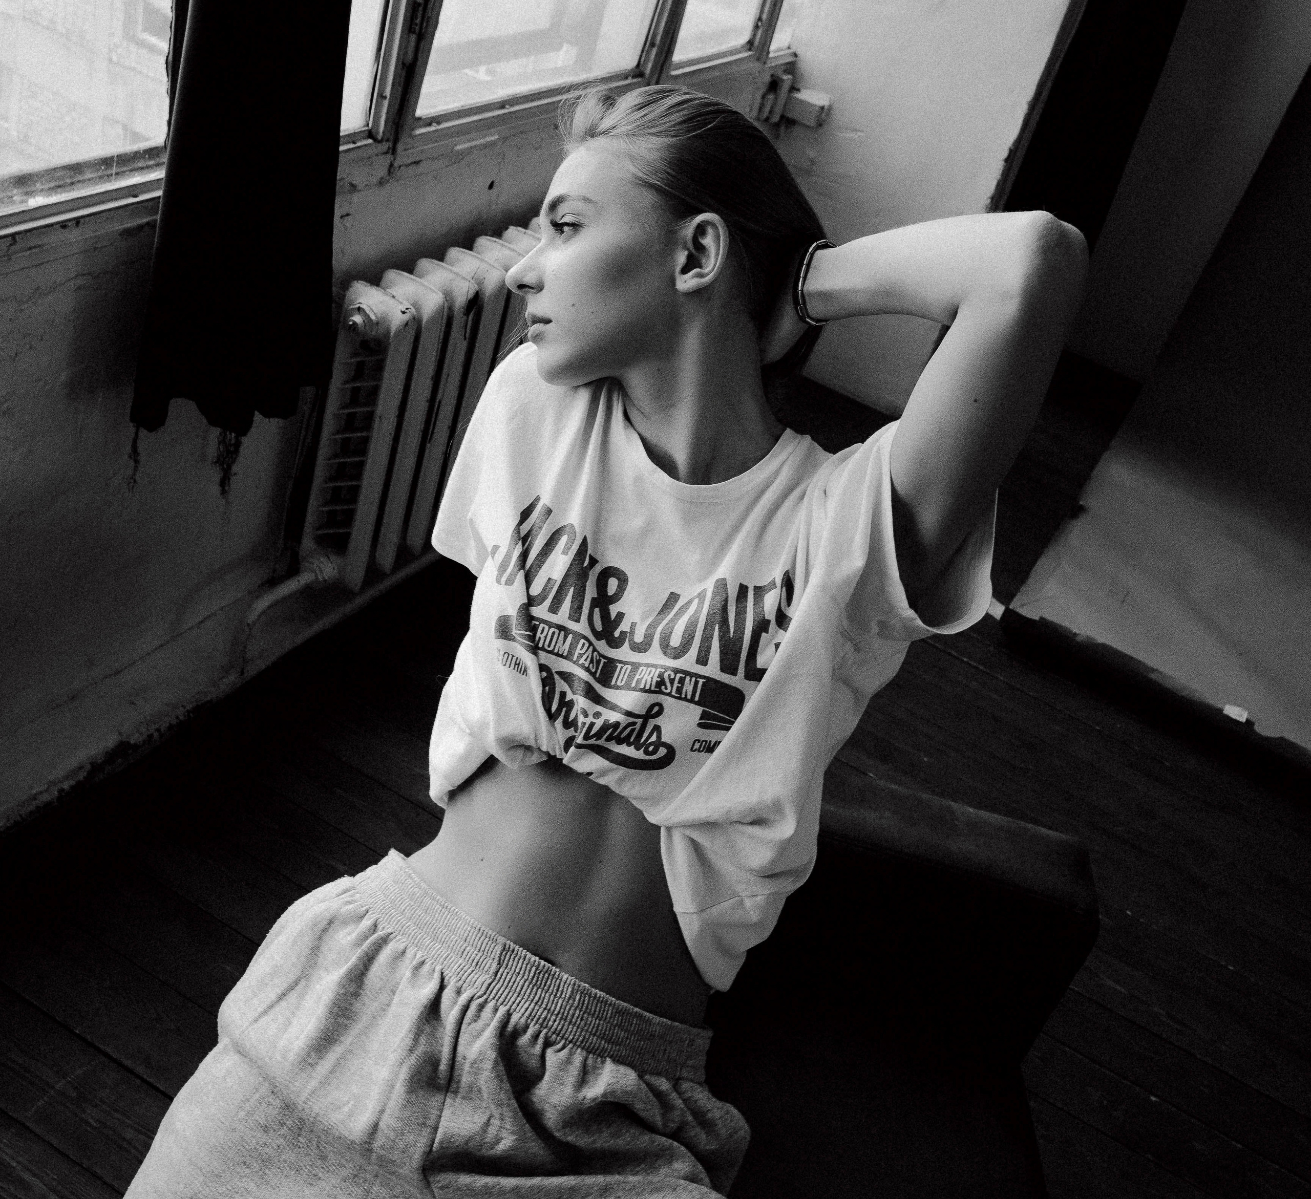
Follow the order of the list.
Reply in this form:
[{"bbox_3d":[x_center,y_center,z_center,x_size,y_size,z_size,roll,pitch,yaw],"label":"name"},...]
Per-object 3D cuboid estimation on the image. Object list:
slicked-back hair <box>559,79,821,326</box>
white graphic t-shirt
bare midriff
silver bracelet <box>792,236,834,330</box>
[{"bbox_3d":[0.029,-0.299,1.110,0.198,0.173,0.157,7,7,3],"label":"slicked-back hair"},{"bbox_3d":[0.043,0.054,1.120,0.390,0.430,0.265,14,-14,20],"label":"white graphic t-shirt"},{"bbox_3d":[-0.062,0.215,1.070,0.225,0.150,0.165,10,-13,23],"label":"bare midriff"},{"bbox_3d":[0.123,-0.230,1.060,0.013,0.066,0.057,-8,-5,44],"label":"silver bracelet"}]

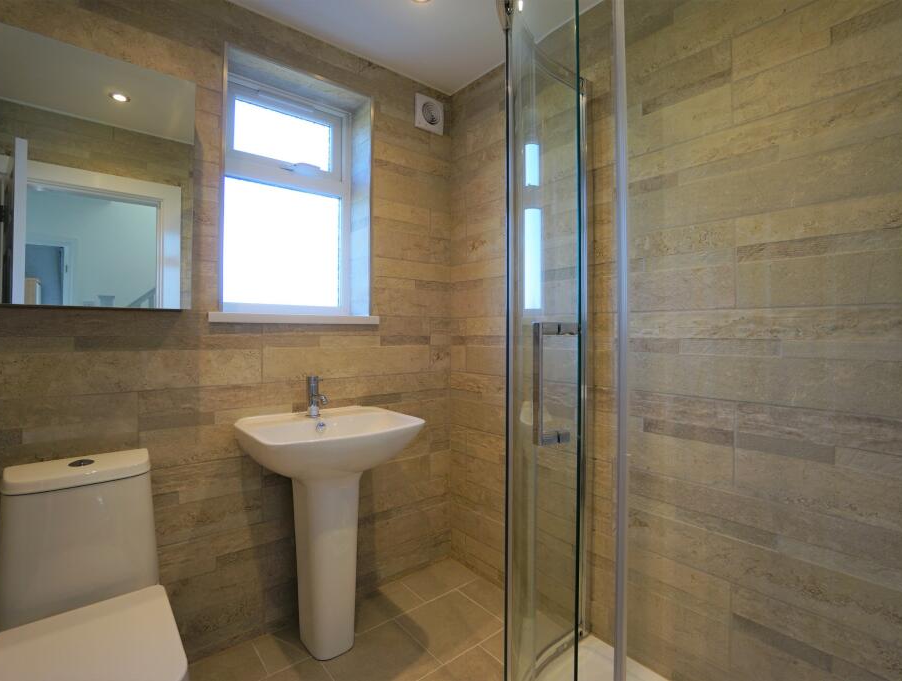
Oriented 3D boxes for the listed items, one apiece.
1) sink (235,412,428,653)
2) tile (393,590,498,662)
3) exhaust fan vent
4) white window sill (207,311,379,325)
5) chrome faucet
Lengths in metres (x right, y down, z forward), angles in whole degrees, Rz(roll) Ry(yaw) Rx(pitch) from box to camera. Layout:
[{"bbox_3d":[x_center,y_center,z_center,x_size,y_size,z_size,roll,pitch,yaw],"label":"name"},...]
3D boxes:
[{"bbox_3d":[-0.395,0.666,1.431,0.547,0.803,0.462,-1,1,-40],"label":"sink"},{"bbox_3d":[-0.001,1.055,1.591,0.303,0.010,0.302,-1,1,-40],"label":"tile"},{"bbox_3d":[-0.096,-1.031,1.940,0.154,0.156,0.024,-1,1,-40],"label":"exhaust fan vent"},{"bbox_3d":[-0.602,-0.078,1.640,0.636,0.032,0.200,-1,1,-40],"label":"white window sill"},{"bbox_3d":[-0.468,0.202,1.501,0.050,0.147,0.125,-1,1,-40],"label":"chrome faucet"}]

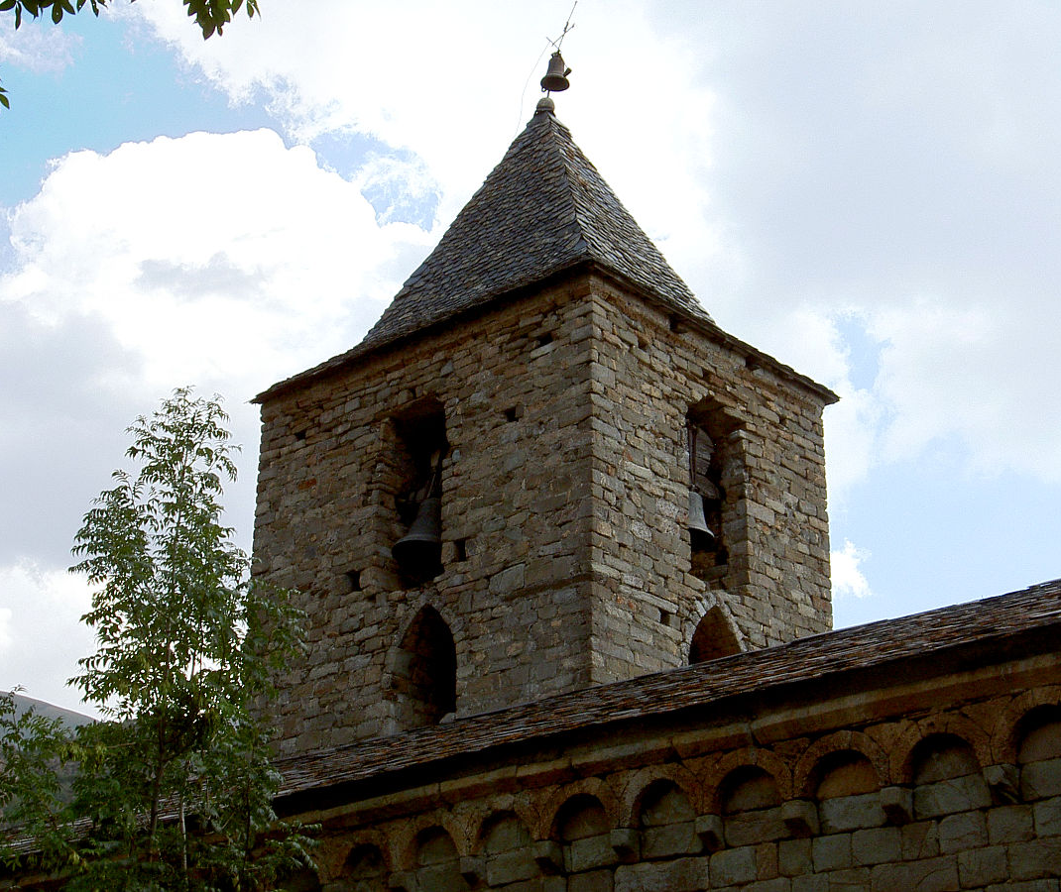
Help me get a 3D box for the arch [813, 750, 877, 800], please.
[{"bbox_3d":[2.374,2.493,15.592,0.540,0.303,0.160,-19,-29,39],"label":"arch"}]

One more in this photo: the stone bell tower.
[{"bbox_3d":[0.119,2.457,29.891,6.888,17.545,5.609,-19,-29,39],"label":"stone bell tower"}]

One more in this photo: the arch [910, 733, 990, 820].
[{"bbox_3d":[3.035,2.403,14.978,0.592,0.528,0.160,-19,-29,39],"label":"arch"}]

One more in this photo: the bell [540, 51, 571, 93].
[{"bbox_3d":[0.410,-6.065,33.417,0.466,0.610,0.466,5,-22,2],"label":"bell"}]

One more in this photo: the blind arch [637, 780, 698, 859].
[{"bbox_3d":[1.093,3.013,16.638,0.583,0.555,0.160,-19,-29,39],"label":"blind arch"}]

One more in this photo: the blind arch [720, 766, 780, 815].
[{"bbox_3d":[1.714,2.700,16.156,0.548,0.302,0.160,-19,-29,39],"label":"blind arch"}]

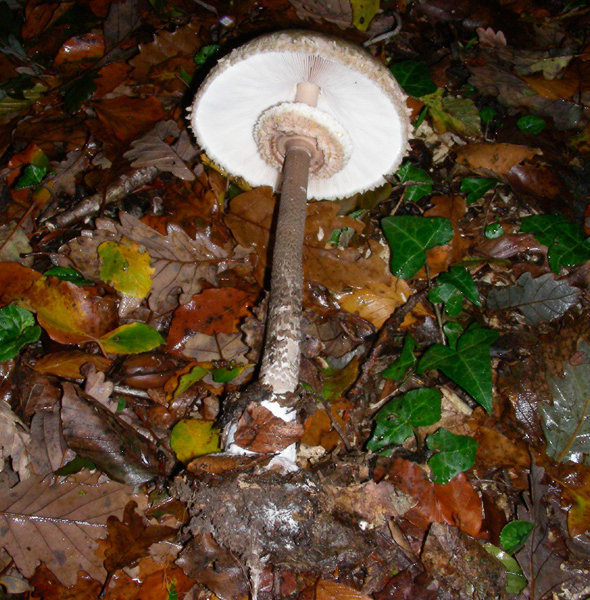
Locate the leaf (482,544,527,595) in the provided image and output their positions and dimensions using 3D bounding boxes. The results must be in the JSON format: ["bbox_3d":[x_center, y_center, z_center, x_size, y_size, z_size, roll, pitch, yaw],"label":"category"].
[{"bbox_3d":[0.120,0.152,0.501,0.014,0.008,0.031,-23,58,-15],"label":"leaf"}]

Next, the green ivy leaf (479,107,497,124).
[{"bbox_3d":[0.188,-0.179,0.854,0.017,0.006,0.031,6,45,6],"label":"green ivy leaf"}]

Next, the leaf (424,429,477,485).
[{"bbox_3d":[0.091,0.093,0.521,0.030,0.013,0.035,13,51,10],"label":"leaf"}]

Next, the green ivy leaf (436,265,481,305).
[{"bbox_3d":[0.113,-0.009,0.607,0.021,0.014,0.037,-11,51,-9],"label":"green ivy leaf"}]

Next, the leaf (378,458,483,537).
[{"bbox_3d":[0.084,0.120,0.547,0.077,0.016,0.050,33,54,28],"label":"leaf"}]

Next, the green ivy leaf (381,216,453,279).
[{"bbox_3d":[0.092,-0.039,0.632,0.050,0.016,0.057,-5,50,-4],"label":"green ivy leaf"}]

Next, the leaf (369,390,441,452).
[{"bbox_3d":[0.074,0.079,0.591,0.072,0.013,0.032,-25,50,-23],"label":"leaf"}]

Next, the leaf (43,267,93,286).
[{"bbox_3d":[-0.154,-0.016,0.599,0.038,0.013,0.016,11,46,11],"label":"leaf"}]

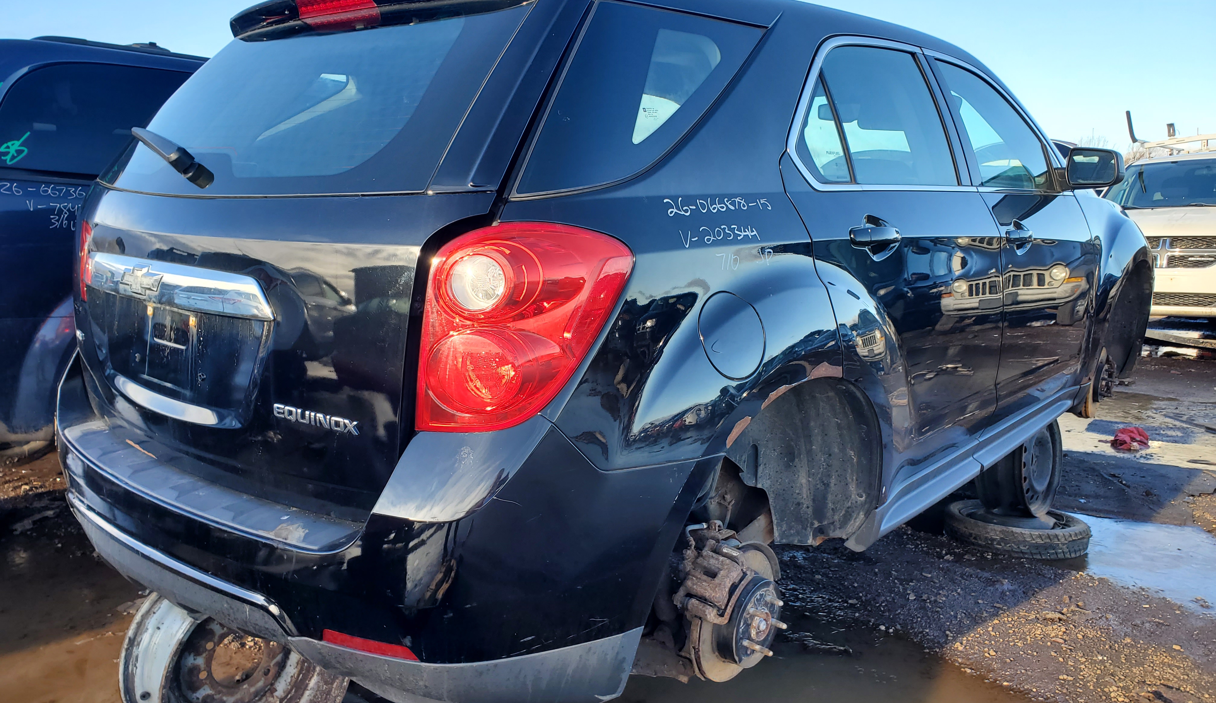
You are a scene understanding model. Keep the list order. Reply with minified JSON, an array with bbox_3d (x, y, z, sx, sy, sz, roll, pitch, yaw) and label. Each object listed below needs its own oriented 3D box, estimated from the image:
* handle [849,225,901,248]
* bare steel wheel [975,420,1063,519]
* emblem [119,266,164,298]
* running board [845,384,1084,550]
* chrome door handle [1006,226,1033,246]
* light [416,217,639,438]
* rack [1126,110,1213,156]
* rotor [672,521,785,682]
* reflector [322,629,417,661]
[{"bbox_3d":[0.612,-0.262,2.070,0.052,0.048,0.225,9,15,40],"label":"handle"},{"bbox_3d":[1.660,0.438,3.715,0.200,0.443,0.443,1,11,7],"label":"bare steel wheel"},{"bbox_3d":[-0.896,-0.138,1.753,0.172,0.060,0.020,9,15,40],"label":"emblem"},{"bbox_3d":[1.306,0.313,3.083,0.125,0.165,1.960,9,15,40],"label":"running board"},{"bbox_3d":[1.274,-0.354,2.822,0.052,0.048,0.225,9,15,40],"label":"chrome door handle"},{"bbox_3d":[-0.133,-0.046,1.490,0.220,0.330,0.345,7,13,34],"label":"light"},{"bbox_3d":[6.527,-2.329,9.632,1.450,0.450,1.800,9,15,40],"label":"rack"},{"bbox_3d":[0.319,0.599,2.081,0.170,0.335,0.320,9,15,40],"label":"rotor"},{"bbox_3d":[-0.387,0.480,1.477,0.165,0.030,0.025,2,11,13],"label":"reflector"}]

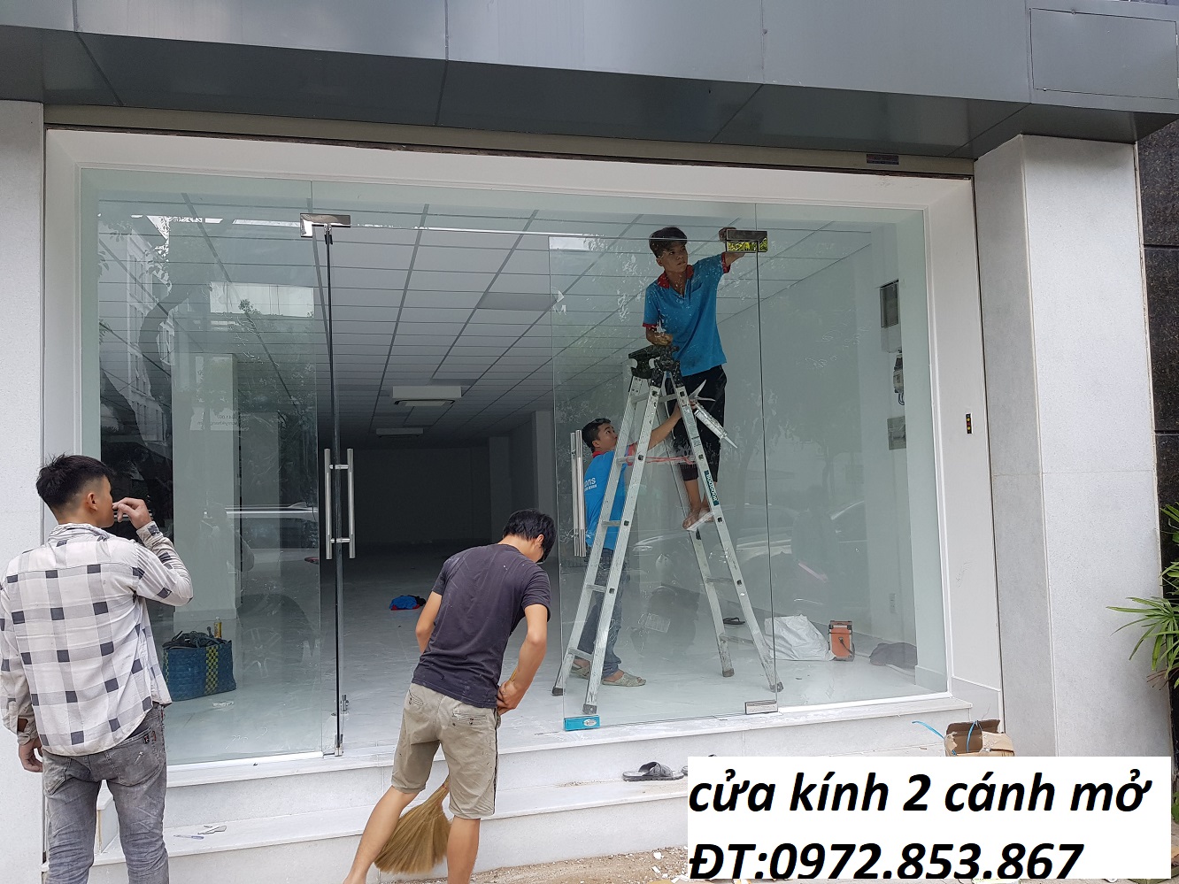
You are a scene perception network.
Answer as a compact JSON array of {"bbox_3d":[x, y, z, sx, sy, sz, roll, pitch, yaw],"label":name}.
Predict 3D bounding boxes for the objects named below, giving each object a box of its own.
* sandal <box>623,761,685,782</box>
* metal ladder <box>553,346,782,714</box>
[{"bbox_3d":[0.280,1.422,3.840,0.268,0.070,0.098,-2,-3,-2],"label":"sandal"},{"bbox_3d":[0.380,0.407,4.721,1.082,1.821,0.481,-1,-3,-21],"label":"metal ladder"}]

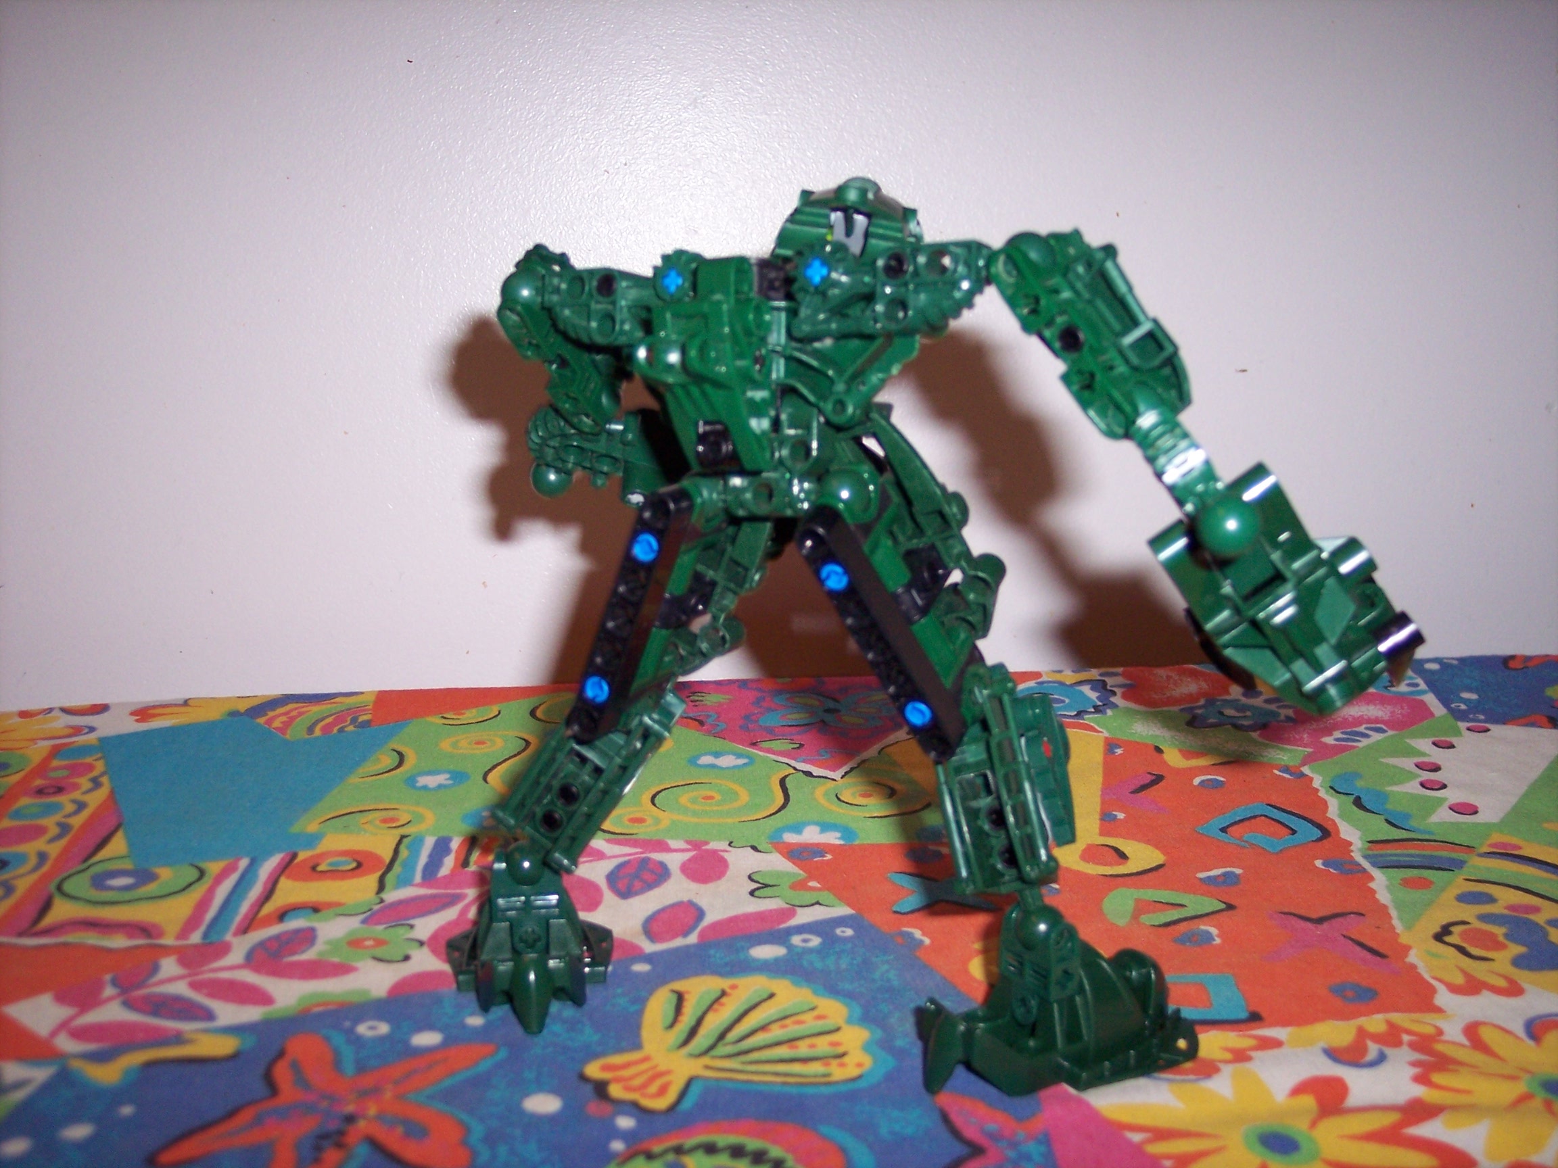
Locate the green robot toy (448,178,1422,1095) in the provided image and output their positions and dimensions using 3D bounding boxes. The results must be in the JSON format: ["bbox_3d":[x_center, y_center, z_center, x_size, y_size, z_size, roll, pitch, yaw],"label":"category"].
[{"bbox_3d":[0.022,0.009,0.361,0.206,0.181,0.148,4,12,20],"label":"green robot toy"}]

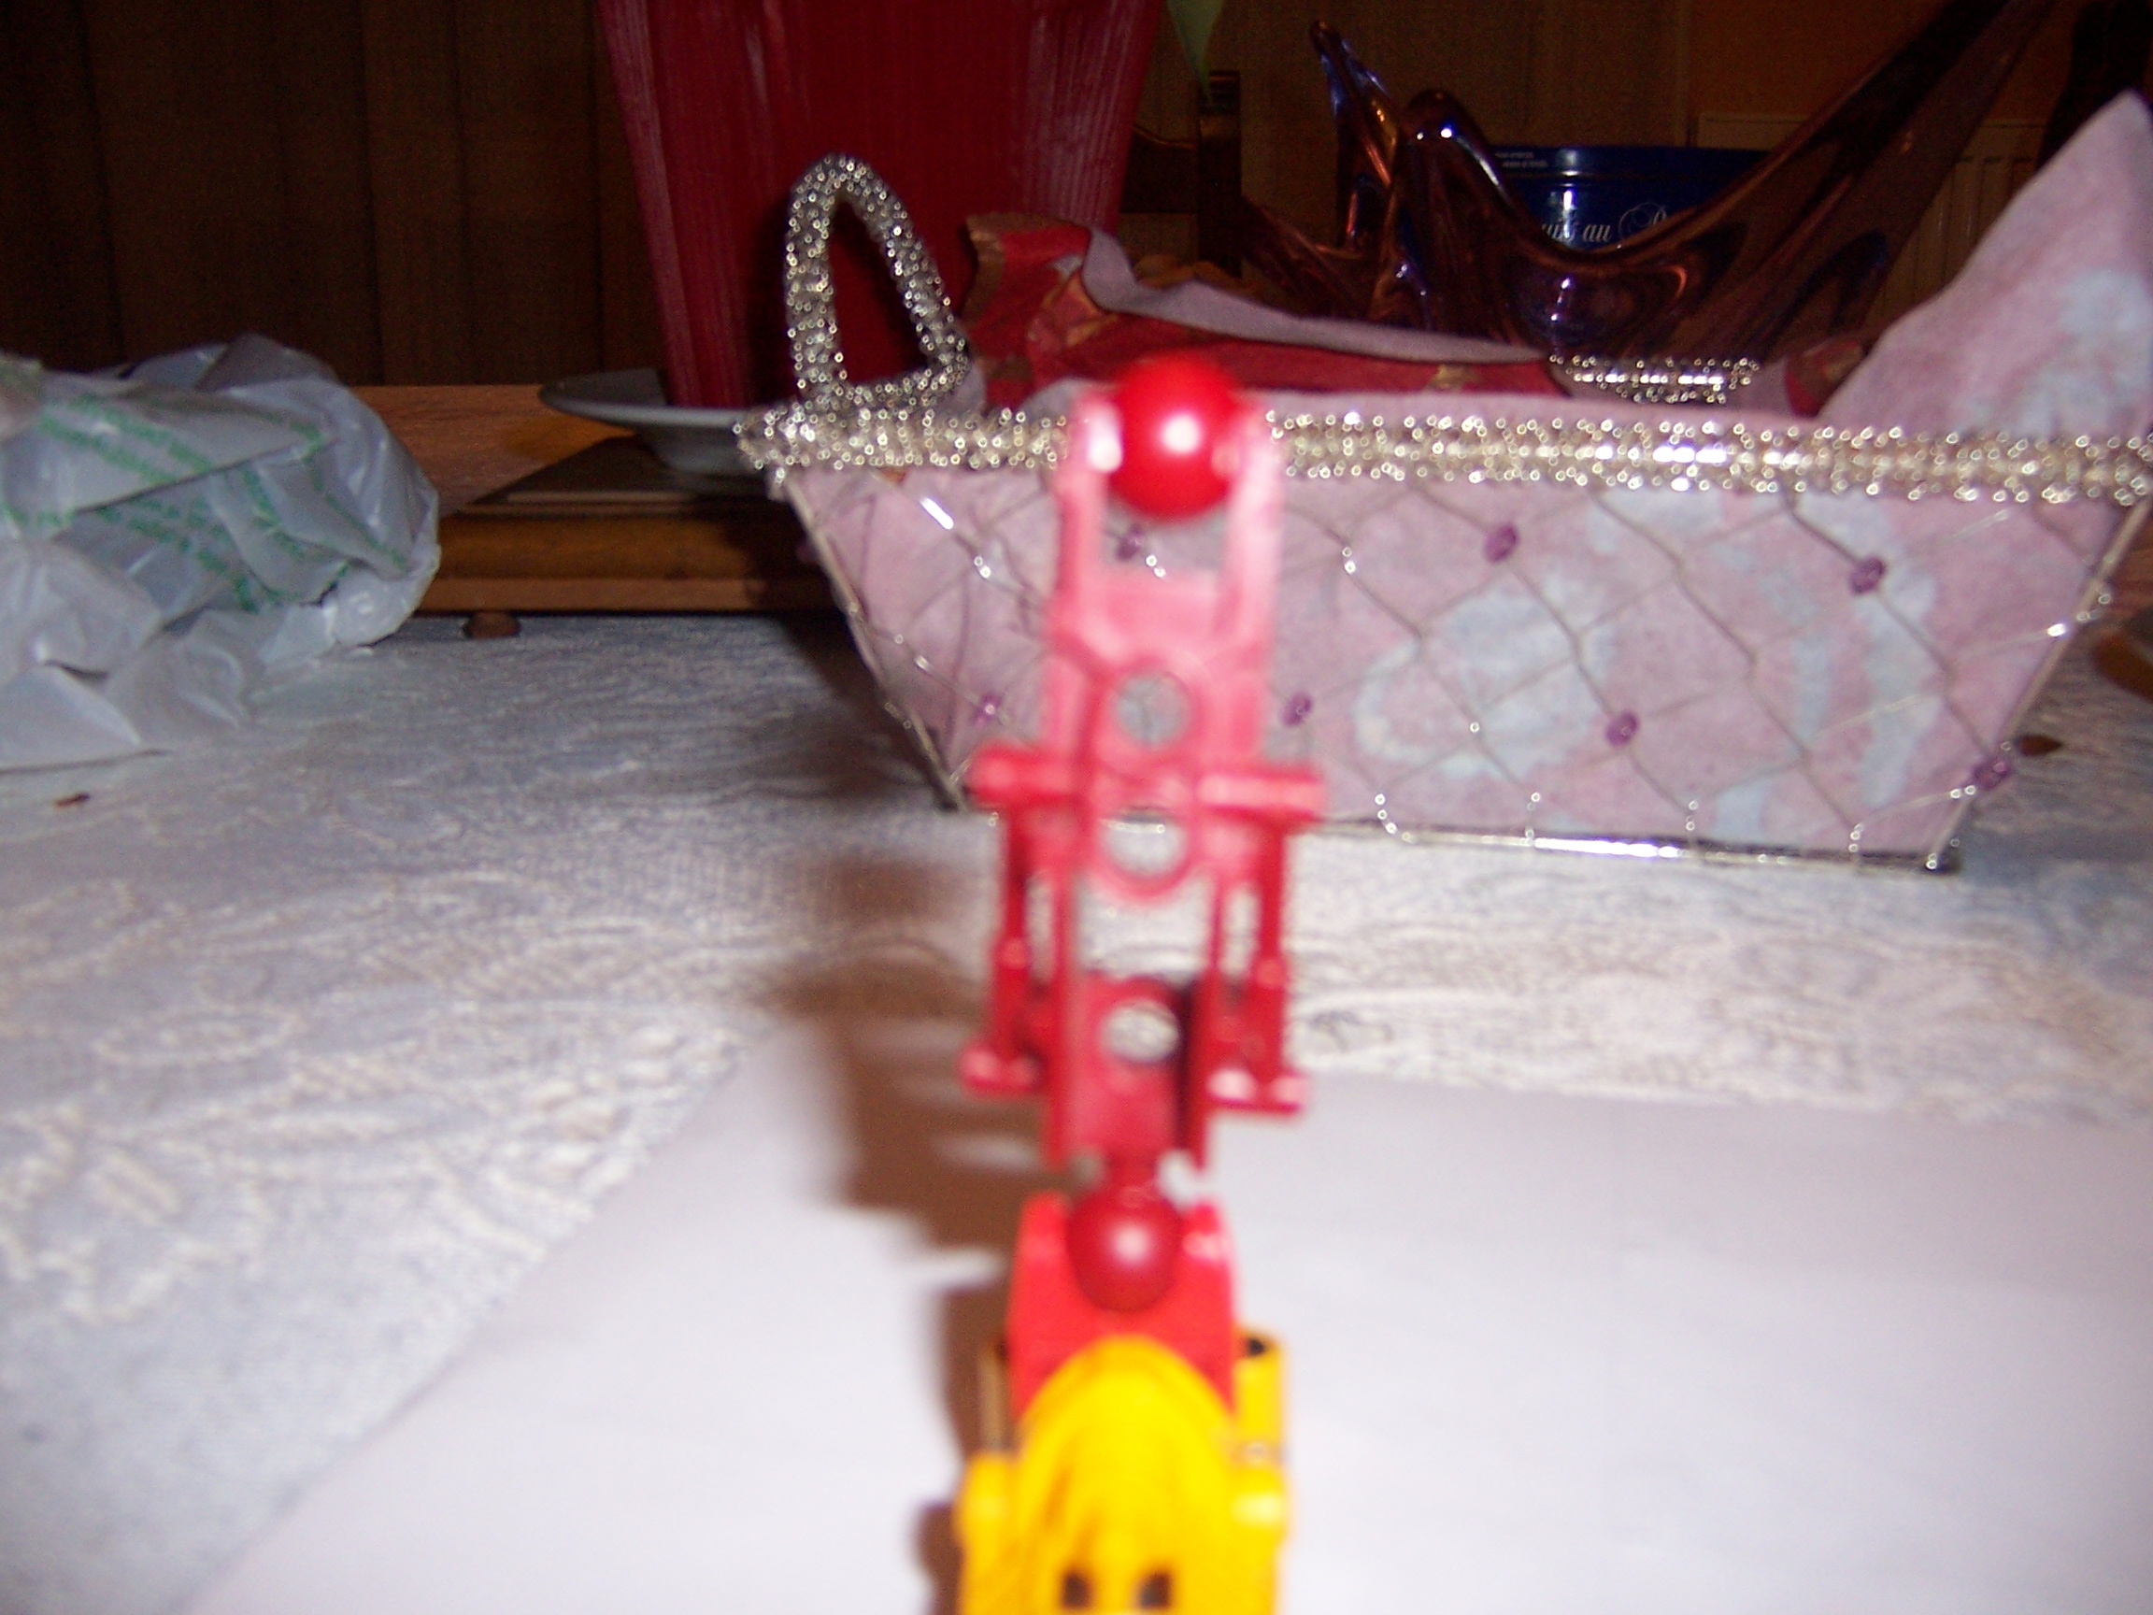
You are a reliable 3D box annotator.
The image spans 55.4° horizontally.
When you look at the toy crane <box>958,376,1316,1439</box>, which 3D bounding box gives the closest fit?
[{"bbox_3d":[0.005,0.007,0.157,0.027,0.081,0.026,3,11,0],"label":"toy crane"}]

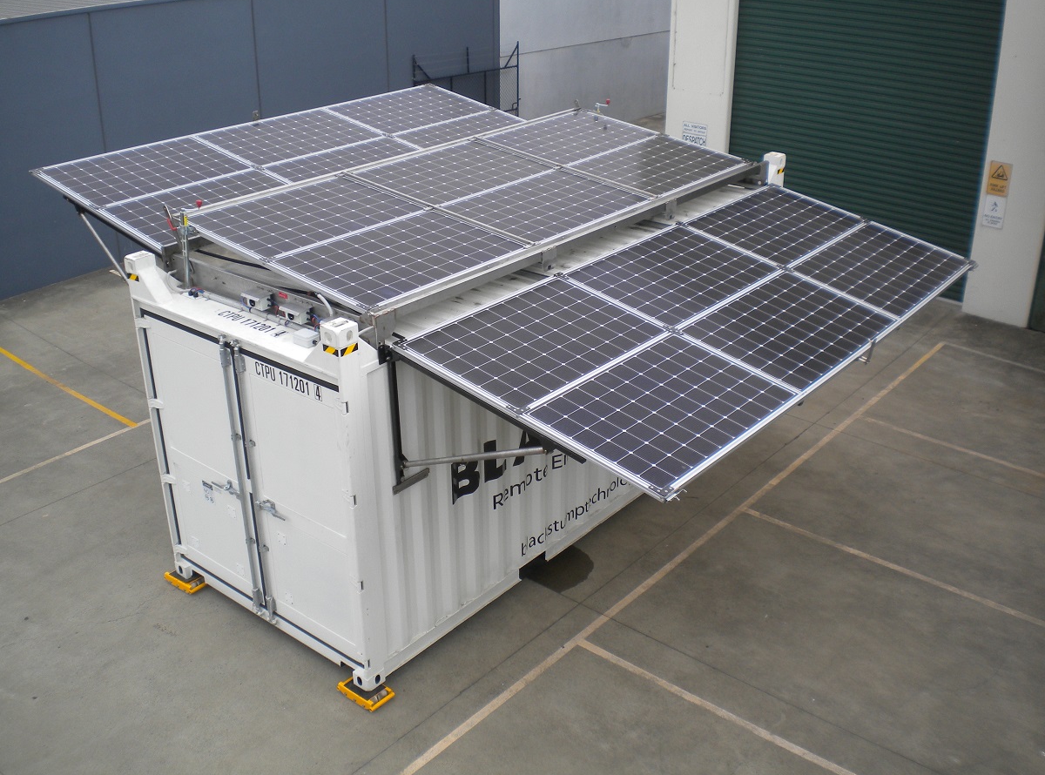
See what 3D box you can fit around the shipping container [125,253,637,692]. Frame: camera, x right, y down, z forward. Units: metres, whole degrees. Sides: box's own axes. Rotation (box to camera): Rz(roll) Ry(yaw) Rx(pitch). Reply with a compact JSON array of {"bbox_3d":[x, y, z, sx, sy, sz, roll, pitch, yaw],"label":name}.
[{"bbox_3d":[-0.156,-0.373,10.051,2.438,2.896,6.058,19,31,35],"label":"shipping container"}]

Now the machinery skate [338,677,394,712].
[{"bbox_3d":[-1.173,2.282,7.939,0.370,0.095,0.235,19,31,35],"label":"machinery skate"}]

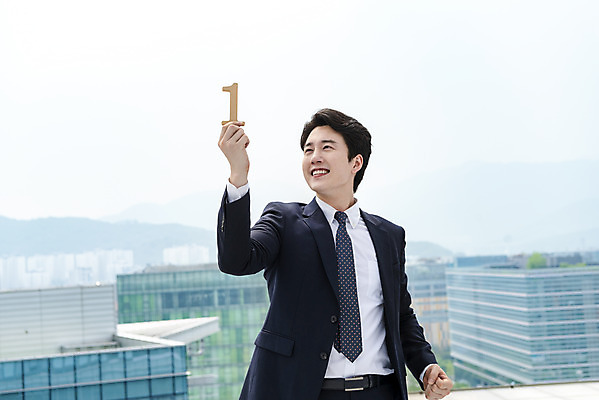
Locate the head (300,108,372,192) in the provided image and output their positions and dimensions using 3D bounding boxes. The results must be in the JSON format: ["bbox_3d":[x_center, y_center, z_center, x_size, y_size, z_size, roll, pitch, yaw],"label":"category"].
[{"bbox_3d":[0.110,-0.145,2.740,0.180,0.250,0.225,-5,-18,36],"label":"head"}]

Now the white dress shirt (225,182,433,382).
[{"bbox_3d":[0.070,0.251,2.670,0.585,0.620,0.400,-3,-3,5],"label":"white dress shirt"}]

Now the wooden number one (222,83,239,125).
[{"bbox_3d":[-0.175,-0.253,2.470,0.062,0.113,0.014,2,-2,2],"label":"wooden number one"}]

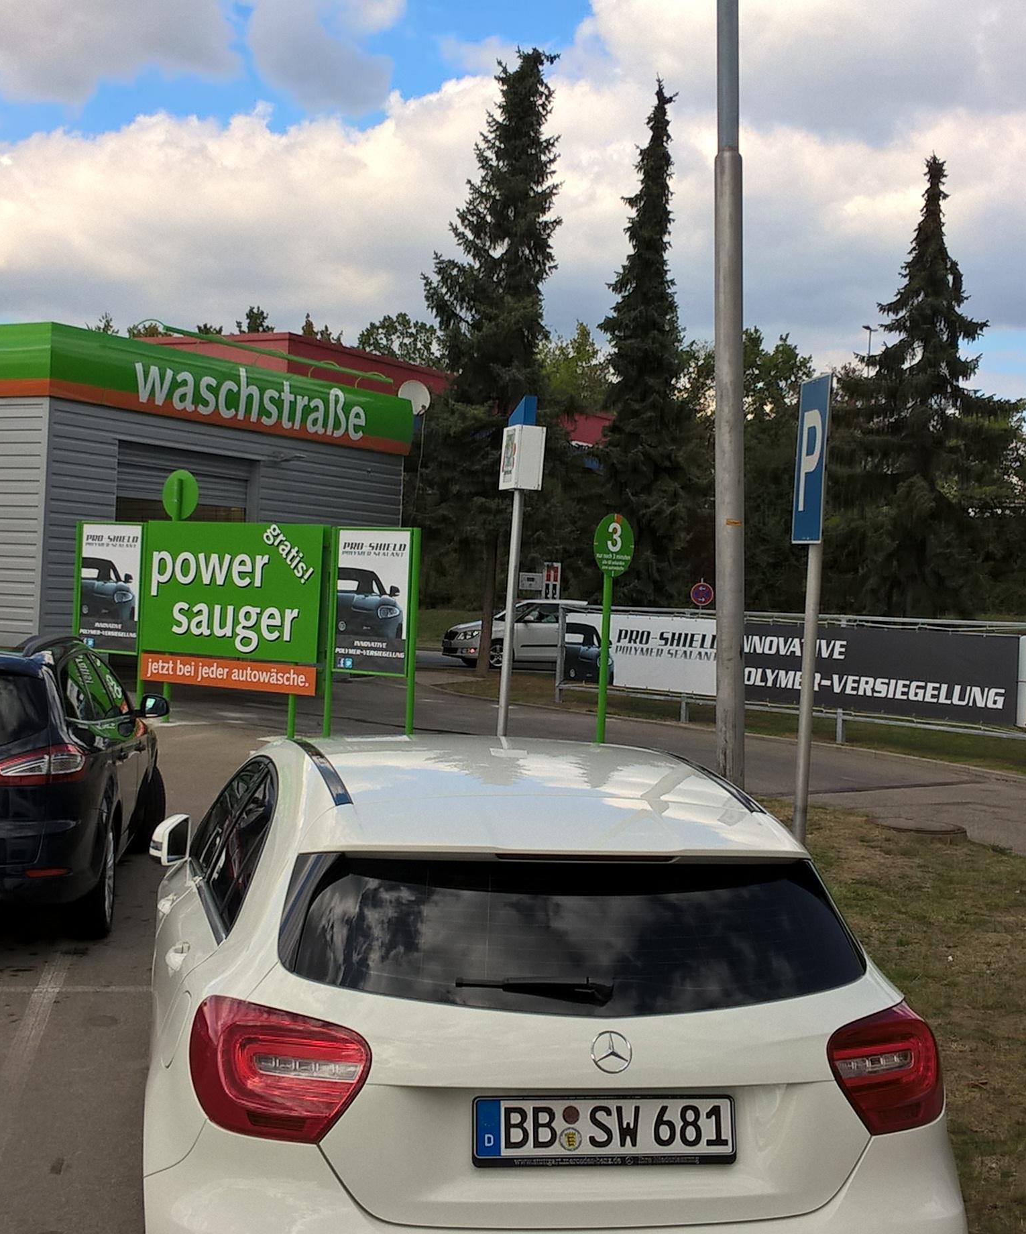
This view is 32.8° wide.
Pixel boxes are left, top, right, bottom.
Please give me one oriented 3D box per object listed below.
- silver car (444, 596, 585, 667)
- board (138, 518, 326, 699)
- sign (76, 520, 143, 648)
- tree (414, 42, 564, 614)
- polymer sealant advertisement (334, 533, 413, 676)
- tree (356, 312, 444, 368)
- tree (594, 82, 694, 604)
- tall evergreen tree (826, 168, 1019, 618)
[{"bbox_3d":[0.368,0.471,41.804,4.150,1.570,1.700,2,0,-26],"label":"silver car"},{"bbox_3d":[-3.290,-0.131,20.514,2.647,1.931,0.130,3,0,31],"label":"board"},{"bbox_3d":[-4.984,-0.369,21.660,1.087,1.599,0.100,3,0,31],"label":"sign"},{"bbox_3d":[-0.379,-5.356,36.800,3.400,13.297,3.400,3,0,0],"label":"tree"},{"bbox_3d":[-1.542,-0.169,19.587,1.125,1.645,0.100,3,0,31],"label":"polymer sealant advertisement"},{"bbox_3d":[-4.179,-5.381,65.000,5.500,12.004,5.500,3,0,0],"label":"tree"},{"bbox_3d":[2.853,-5.143,38.000,2.400,13.090,2.400,3,0,0],"label":"tree"},{"bbox_3d":[9.915,-4.703,42.000,4.600,12.804,4.600,3,0,0],"label":"tall evergreen tree"}]

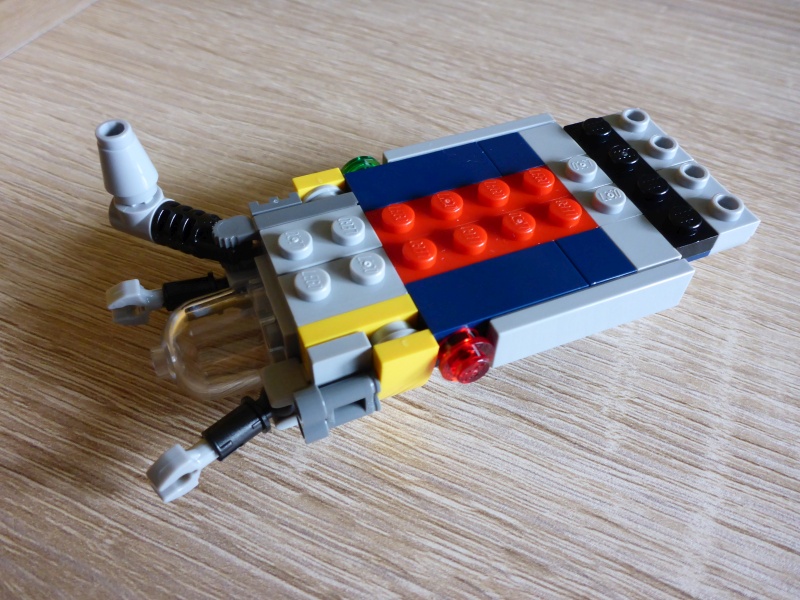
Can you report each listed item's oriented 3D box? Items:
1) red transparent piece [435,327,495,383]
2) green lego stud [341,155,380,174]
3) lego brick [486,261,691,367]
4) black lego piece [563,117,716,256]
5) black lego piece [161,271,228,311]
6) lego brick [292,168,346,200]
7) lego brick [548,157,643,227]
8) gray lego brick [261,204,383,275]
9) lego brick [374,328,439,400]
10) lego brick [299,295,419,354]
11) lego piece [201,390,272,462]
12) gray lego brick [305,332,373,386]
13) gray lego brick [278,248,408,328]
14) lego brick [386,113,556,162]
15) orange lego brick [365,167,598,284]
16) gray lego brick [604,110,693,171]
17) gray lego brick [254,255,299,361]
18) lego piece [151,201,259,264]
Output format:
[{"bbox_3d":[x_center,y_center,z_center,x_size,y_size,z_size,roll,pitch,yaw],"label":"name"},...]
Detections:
[{"bbox_3d":[0.009,0.008,0.087,0.008,0.008,0.005,-17,53,-14],"label":"red transparent piece"},{"bbox_3d":[-0.007,-0.021,0.111,0.008,0.008,0.005,-17,53,-14],"label":"green lego stud"},{"bbox_3d":[0.027,0.002,0.093,0.032,0.008,0.003,-17,53,-14],"label":"lego brick"},{"bbox_3d":[0.038,-0.019,0.106,0.008,0.005,0.032,-17,53,-14],"label":"black lego piece"},{"bbox_3d":[-0.032,-0.002,0.103,0.010,0.005,0.005,-16,53,-15],"label":"black lego piece"},{"bbox_3d":[-0.013,-0.017,0.109,0.008,0.008,0.003,-17,53,-14],"label":"lego brick"},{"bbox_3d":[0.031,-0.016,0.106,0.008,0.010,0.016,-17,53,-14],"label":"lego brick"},{"bbox_3d":[-0.012,-0.008,0.096,0.016,0.007,0.010,-17,53,-16],"label":"gray lego brick"},{"bbox_3d":[0.001,0.009,0.086,0.008,0.008,0.003,-17,53,-16],"label":"lego brick"},{"bbox_3d":[-0.005,0.005,0.089,0.016,0.008,0.003,-17,53,-16],"label":"lego brick"},{"bbox_3d":[-0.021,0.017,0.088,0.010,0.005,0.005,-34,59,-27],"label":"lego piece"},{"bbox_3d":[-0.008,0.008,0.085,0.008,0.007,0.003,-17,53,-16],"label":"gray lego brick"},{"bbox_3d":[-0.008,-0.001,0.091,0.016,0.007,0.010,-17,53,-16],"label":"gray lego brick"},{"bbox_3d":[0.012,-0.026,0.115,0.032,0.008,0.003,-17,53,-16],"label":"lego brick"},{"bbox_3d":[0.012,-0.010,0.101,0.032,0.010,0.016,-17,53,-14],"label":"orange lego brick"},{"bbox_3d":[0.043,-0.027,0.113,0.008,0.006,0.016,-17,53,-14],"label":"gray lego brick"},{"bbox_3d":[-0.017,0.001,0.095,0.003,0.008,0.016,-17,53,-16],"label":"gray lego brick"},{"bbox_3d":[-0.030,-0.010,0.102,0.018,0.007,0.007,22,53,16],"label":"lego piece"}]

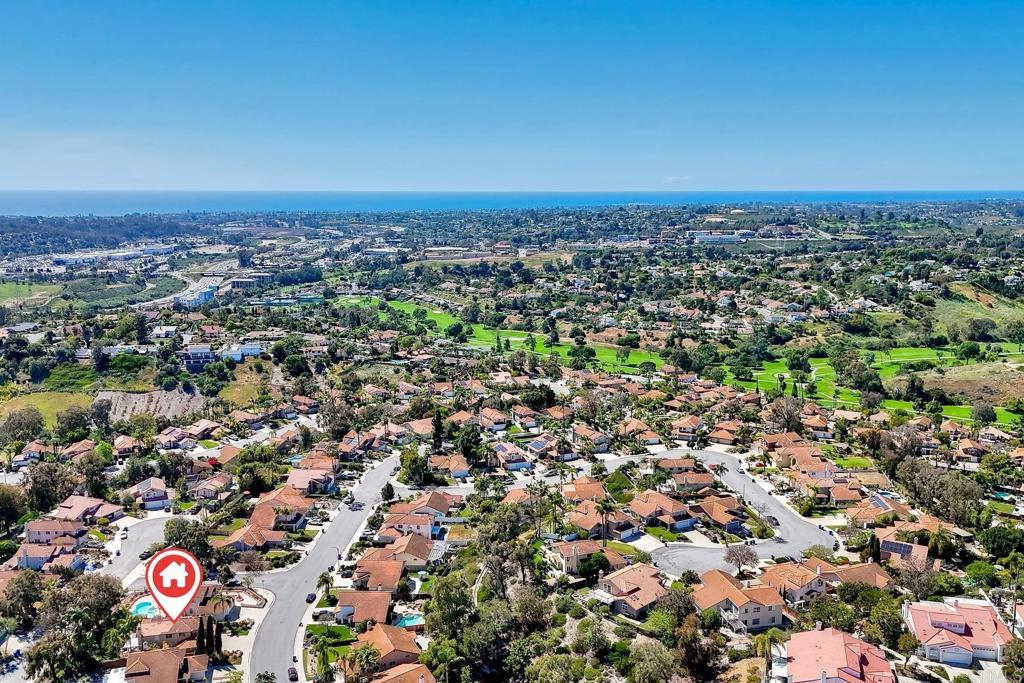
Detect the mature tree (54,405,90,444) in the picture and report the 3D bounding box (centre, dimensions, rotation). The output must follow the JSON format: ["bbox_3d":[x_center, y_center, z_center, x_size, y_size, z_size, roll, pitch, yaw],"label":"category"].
[{"bbox_3d":[-159.760,29.970,269.110,10.920,14.260,10.370,0,12,0],"label":"mature tree"}]

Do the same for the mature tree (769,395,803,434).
[{"bbox_3d":[127.290,33.510,344.220,14.560,17.610,13.100,5,13,21],"label":"mature tree"}]

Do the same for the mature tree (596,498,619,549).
[{"bbox_3d":[29.500,56.220,228.470,6.590,16.440,5.600,2,12,8],"label":"mature tree"}]

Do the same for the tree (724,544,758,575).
[{"bbox_3d":[53.800,51.410,173.670,7.630,6.700,7.240,0,12,0],"label":"tree"}]

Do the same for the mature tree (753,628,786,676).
[{"bbox_3d":[45.270,55.340,130.300,5.140,9.920,4.880,0,12,0],"label":"mature tree"}]

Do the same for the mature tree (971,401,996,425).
[{"bbox_3d":[211.780,31.800,332.380,9.470,10.580,9.000,0,12,0],"label":"mature tree"}]

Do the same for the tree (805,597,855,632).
[{"bbox_3d":[63.500,55.130,148.090,9.210,6.990,8.750,0,12,0],"label":"tree"}]

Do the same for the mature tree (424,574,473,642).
[{"bbox_3d":[-17.160,73.040,203.090,13.040,17.940,11.090,-1,12,-5],"label":"mature tree"}]

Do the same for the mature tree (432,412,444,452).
[{"bbox_3d":[-26.390,32.550,265.600,4.100,14.660,3.890,0,12,0],"label":"mature tree"}]

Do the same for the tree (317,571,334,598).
[{"bbox_3d":[-55.840,72.750,221.430,5.390,9.010,5.120,-3,12,-15],"label":"tree"}]

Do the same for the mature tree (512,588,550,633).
[{"bbox_3d":[4.500,61.900,170.880,8.770,10.330,8.330,0,12,0],"label":"mature tree"}]

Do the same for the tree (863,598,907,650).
[{"bbox_3d":[83.230,62.790,165.260,9.040,11.490,8.140,7,13,29],"label":"tree"}]

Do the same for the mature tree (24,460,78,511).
[{"bbox_3d":[-170.370,53.650,273.630,18.380,19.060,15.620,-8,14,-33],"label":"mature tree"}]

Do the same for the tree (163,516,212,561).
[{"bbox_3d":[-106.520,65.200,243.530,15.010,14.760,12.010,-6,13,-25],"label":"tree"}]

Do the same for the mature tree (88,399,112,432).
[{"bbox_3d":[-155.650,28.130,280.170,7.910,13.310,7.520,0,12,0],"label":"mature tree"}]

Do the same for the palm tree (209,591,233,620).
[{"bbox_3d":[-82.130,74.380,208.380,6.760,9.150,6.420,-5,13,-23],"label":"palm tree"}]

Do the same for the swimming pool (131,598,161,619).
[{"bbox_3d":[-106.240,77.390,214.390,8.600,1.300,7.800,-6,13,-28],"label":"swimming pool"}]

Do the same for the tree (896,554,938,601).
[{"bbox_3d":[86.350,50.510,157.810,7.850,10.010,7.450,0,12,0],"label":"tree"}]

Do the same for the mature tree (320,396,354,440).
[{"bbox_3d":[-66.470,29.150,282.120,12.610,16.500,11.980,0,12,0],"label":"mature tree"}]

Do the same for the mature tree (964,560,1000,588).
[{"bbox_3d":[103.900,51.550,163.840,6.190,5.490,5.880,0,12,0],"label":"mature tree"}]

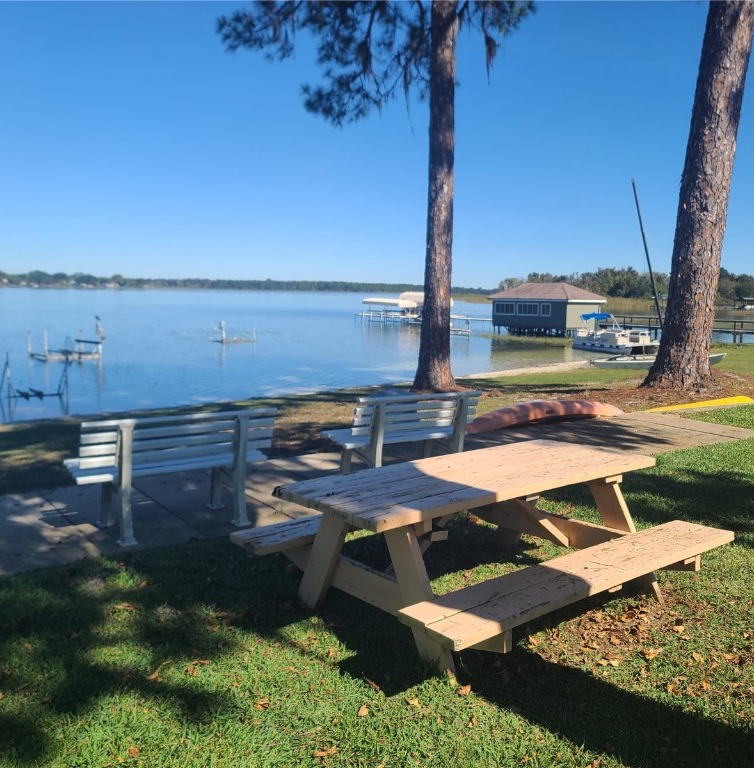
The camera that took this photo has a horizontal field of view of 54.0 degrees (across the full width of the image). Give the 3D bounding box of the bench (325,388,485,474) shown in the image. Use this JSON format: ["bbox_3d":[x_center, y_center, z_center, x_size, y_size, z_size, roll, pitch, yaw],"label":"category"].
[{"bbox_3d":[0.224,0.459,6.399,1.307,0.801,0.610,-4,8,-34],"label":"bench"}]

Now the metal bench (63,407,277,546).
[{"bbox_3d":[-1.412,0.574,5.147,1.320,0.810,0.616,-4,9,-34],"label":"metal bench"}]

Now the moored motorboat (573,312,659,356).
[{"bbox_3d":[14.995,-3.131,46.300,2.350,2.500,5.300,-3,8,-30],"label":"moored motorboat"}]

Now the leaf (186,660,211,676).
[{"bbox_3d":[-0.718,1.144,2.974,0.070,0.030,0.120,1,6,24],"label":"leaf"}]

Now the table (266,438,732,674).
[{"bbox_3d":[0.507,0.771,3.702,1.906,0.680,1.634,-5,6,-38],"label":"table"}]

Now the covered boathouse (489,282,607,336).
[{"bbox_3d":[14.750,-6.580,64.500,5.100,4.400,8.800,-5,9,-38],"label":"covered boathouse"}]

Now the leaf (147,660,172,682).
[{"bbox_3d":[-0.871,1.148,2.956,0.070,0.030,0.130,1,5,18],"label":"leaf"}]

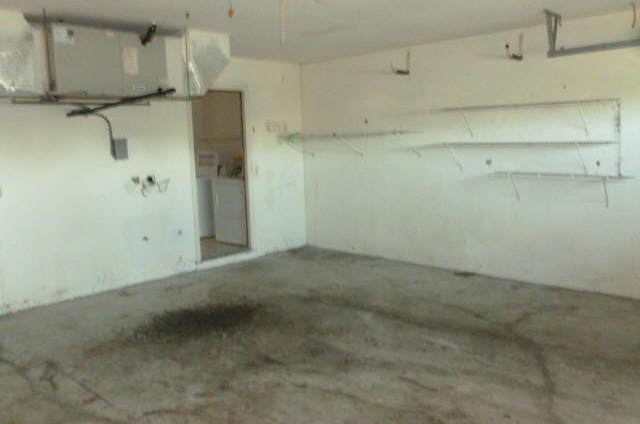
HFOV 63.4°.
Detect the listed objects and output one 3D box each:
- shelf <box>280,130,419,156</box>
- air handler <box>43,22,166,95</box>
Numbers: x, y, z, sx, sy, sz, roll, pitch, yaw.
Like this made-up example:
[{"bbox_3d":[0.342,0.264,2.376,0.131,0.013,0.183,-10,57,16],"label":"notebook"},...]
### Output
[{"bbox_3d":[0.327,-0.835,6.479,1.961,0.292,0.382,6,11,44],"label":"shelf"},{"bbox_3d":[-1.976,-1.283,4.625,0.560,0.548,1.075,6,11,44],"label":"air handler"}]

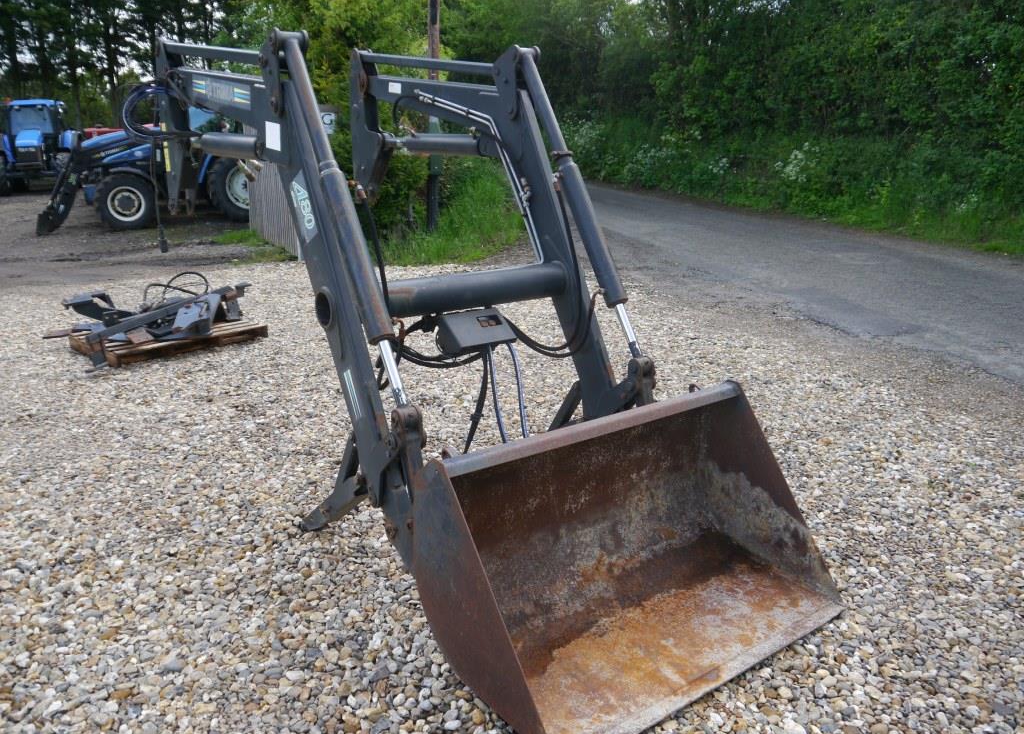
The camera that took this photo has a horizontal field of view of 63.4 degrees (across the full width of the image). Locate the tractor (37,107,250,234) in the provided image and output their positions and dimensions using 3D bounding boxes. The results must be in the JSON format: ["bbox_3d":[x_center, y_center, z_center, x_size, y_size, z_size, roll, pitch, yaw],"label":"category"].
[{"bbox_3d":[-7.126,-4.375,17.161,5.100,2.700,2.150,-7,18,-24],"label":"tractor"}]

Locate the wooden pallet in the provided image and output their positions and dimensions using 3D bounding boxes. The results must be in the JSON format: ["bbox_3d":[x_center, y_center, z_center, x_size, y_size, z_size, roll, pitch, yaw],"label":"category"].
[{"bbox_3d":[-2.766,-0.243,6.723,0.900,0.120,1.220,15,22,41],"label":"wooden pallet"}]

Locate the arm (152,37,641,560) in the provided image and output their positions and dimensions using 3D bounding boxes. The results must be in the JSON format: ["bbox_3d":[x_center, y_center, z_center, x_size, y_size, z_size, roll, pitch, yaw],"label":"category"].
[{"bbox_3d":[-0.531,-0.428,3.674,1.191,2.080,2.501,-11,20,-35],"label":"arm"}]

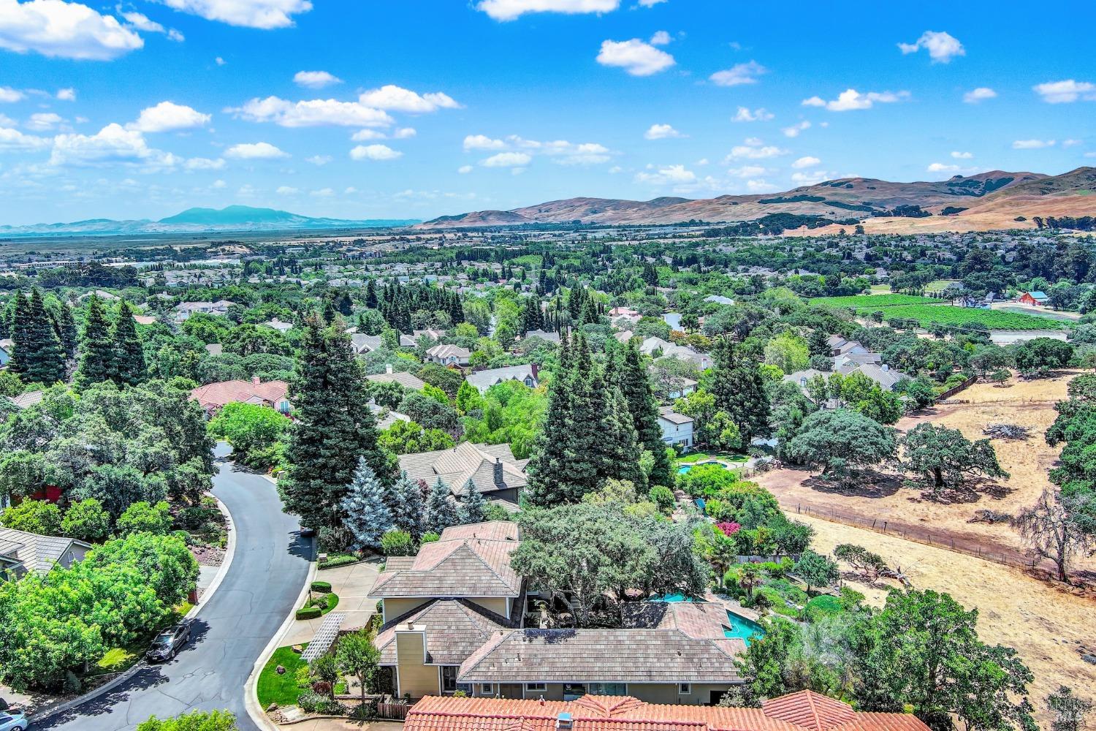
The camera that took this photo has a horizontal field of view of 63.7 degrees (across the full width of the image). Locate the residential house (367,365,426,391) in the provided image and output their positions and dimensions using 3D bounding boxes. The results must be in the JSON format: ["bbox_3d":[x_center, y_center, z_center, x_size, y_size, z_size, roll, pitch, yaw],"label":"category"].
[{"bbox_3d":[-42.080,3.250,241.670,17.000,7.000,13.000,-6,11,-27],"label":"residential house"}]

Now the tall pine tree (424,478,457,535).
[{"bbox_3d":[-12.210,16.520,99.540,3.900,8.200,3.900,-2,10,0],"label":"tall pine tree"}]

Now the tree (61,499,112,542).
[{"bbox_3d":[-53.450,18.020,102.140,5.900,5.300,5.900,-2,10,0],"label":"tree"}]

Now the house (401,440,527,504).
[{"bbox_3d":[-10.500,15.210,117.400,17.000,9.000,20.000,-5,10,-19],"label":"house"}]

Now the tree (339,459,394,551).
[{"bbox_3d":[-18.978,14.494,92.514,5.560,10.060,5.560,-2,9,-12],"label":"tree"}]

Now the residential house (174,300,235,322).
[{"bbox_3d":[-163.430,-26.290,420.730,27.000,9.000,14.000,1,10,15],"label":"residential house"}]

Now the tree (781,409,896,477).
[{"bbox_3d":[44.690,11.340,134.910,16.400,9.800,16.400,-2,10,0],"label":"tree"}]

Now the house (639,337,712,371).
[{"bbox_3d":[39.580,-3.270,269.330,22.000,7.500,16.000,5,11,32],"label":"house"}]

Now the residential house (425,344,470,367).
[{"bbox_3d":[-28.938,-3.118,254.639,12.300,7.300,10.500,-4,10,-24],"label":"residential house"}]

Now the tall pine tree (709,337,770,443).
[{"bbox_3d":[32.339,4.619,148.185,10.200,18.580,9.690,2,9,12],"label":"tall pine tree"}]

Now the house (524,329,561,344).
[{"bbox_3d":[-2.360,-9.790,324.830,15.500,6.800,12.000,3,10,25],"label":"house"}]

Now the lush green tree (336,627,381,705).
[{"bbox_3d":[-13.262,20.999,61.868,3.180,5.590,3.180,-2,9,-13],"label":"lush green tree"}]

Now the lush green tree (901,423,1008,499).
[{"bbox_3d":[54.890,12.340,119.140,14.440,9.400,13.000,4,10,25],"label":"lush green tree"}]

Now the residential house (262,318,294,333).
[{"bbox_3d":[-108.400,-14.350,351.990,16.000,6.700,12.000,3,10,25],"label":"residential house"}]

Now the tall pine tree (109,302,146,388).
[{"bbox_3d":[-99.402,-4.580,209.149,8.720,21.700,8.720,-4,10,-25],"label":"tall pine tree"}]

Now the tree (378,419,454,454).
[{"bbox_3d":[-20.330,13.680,136.540,11.300,9.800,10.500,-2,10,0],"label":"tree"}]

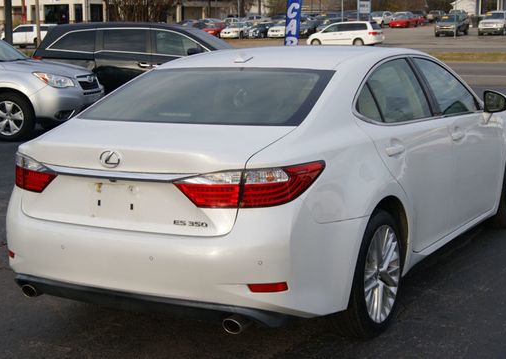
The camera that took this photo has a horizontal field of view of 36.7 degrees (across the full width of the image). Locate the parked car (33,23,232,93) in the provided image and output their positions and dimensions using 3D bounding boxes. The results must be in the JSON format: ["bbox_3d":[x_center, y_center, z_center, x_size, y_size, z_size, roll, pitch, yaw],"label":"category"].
[{"bbox_3d":[-2.500,-2.820,18.400,5.150,1.740,2.000,0,10,5],"label":"parked car"}]

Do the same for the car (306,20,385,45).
[{"bbox_3d":[6.397,-9.961,52.500,5.100,1.750,1.960,4,11,26],"label":"car"}]

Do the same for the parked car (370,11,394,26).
[{"bbox_3d":[12.482,-15.323,73.000,1.800,1.500,4.600,4,11,26],"label":"parked car"}]

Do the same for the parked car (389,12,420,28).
[{"bbox_3d":[14.193,-14.877,71.500,1.800,1.380,4.600,4,11,26],"label":"parked car"}]

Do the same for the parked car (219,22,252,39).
[{"bbox_3d":[-1.535,-13.843,71.000,1.780,1.430,4.600,4,10,25],"label":"parked car"}]

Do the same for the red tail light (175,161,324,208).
[{"bbox_3d":[-0.013,0.014,3.228,0.530,0.168,0.370,4,10,31],"label":"red tail light"}]

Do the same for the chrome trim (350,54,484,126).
[{"bbox_3d":[0.947,-0.519,4.424,0.250,0.390,2.200,4,10,30],"label":"chrome trim"}]

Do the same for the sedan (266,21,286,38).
[{"bbox_3d":[2.897,-12.998,66.000,1.800,1.430,4.750,4,11,25],"label":"sedan"}]

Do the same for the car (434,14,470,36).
[{"bbox_3d":[17.645,-13.603,67.500,1.950,1.860,5.300,4,11,28],"label":"car"}]

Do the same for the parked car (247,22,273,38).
[{"bbox_3d":[0.984,-13.959,71.500,1.780,1.430,4.500,4,11,26],"label":"parked car"}]

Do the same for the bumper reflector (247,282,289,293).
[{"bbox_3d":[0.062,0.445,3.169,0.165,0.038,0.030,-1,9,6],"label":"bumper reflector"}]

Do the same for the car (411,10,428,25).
[{"bbox_3d":[17.138,-16.950,80.000,1.800,1.470,4.600,4,11,27],"label":"car"}]

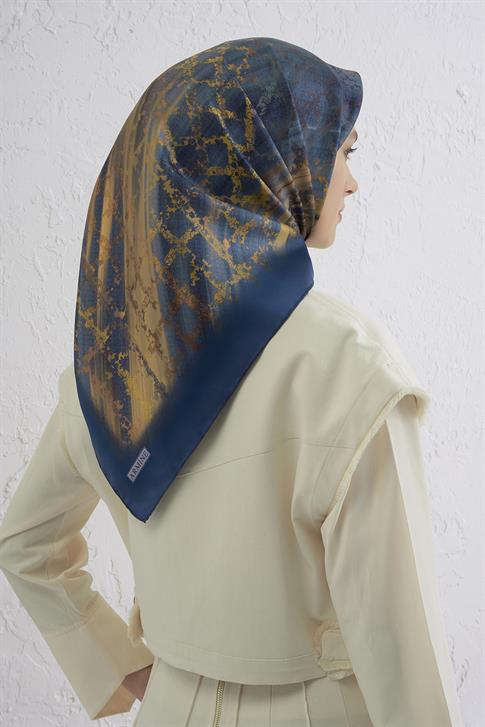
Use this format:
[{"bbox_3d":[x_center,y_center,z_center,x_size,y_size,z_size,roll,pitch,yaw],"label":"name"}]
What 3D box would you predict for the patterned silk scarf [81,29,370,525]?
[{"bbox_3d":[-0.024,-0.100,1.220,0.340,0.530,0.270,0,0,-28],"label":"patterned silk scarf"}]

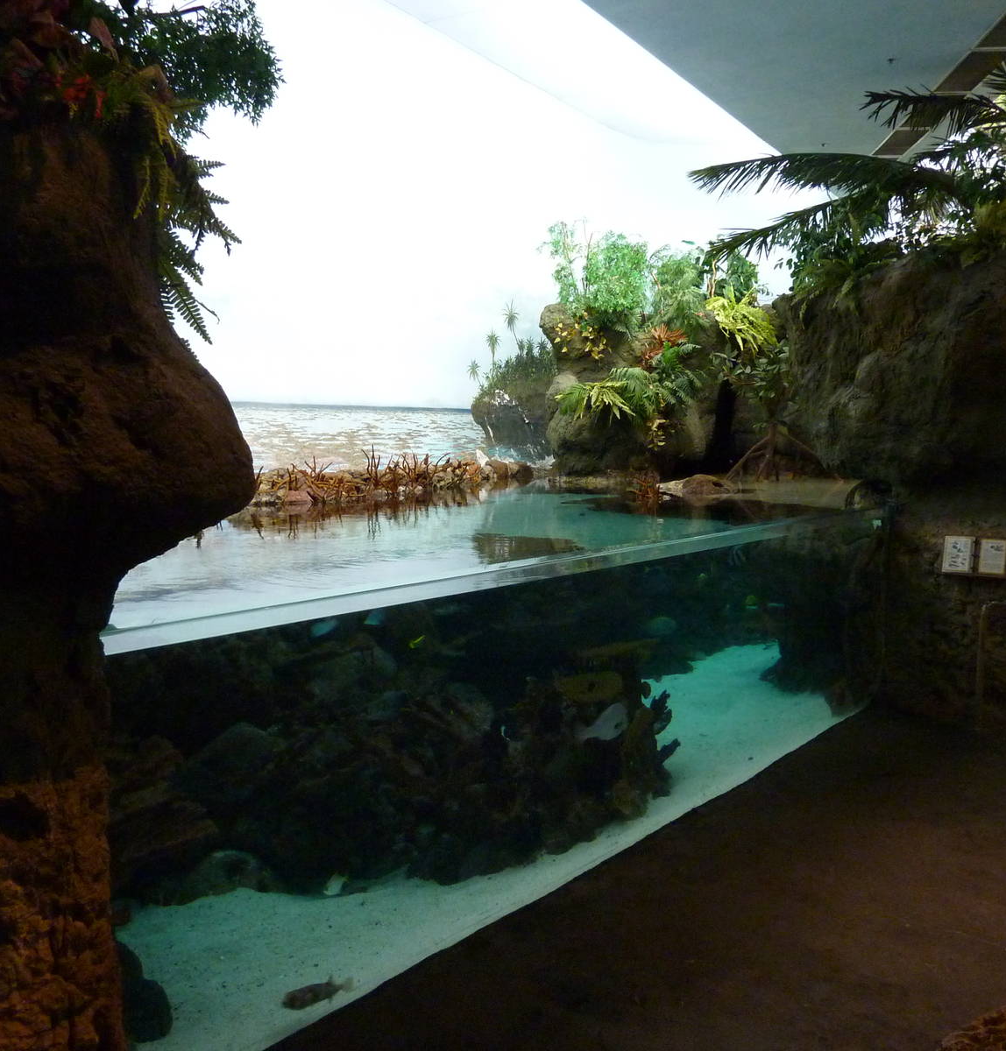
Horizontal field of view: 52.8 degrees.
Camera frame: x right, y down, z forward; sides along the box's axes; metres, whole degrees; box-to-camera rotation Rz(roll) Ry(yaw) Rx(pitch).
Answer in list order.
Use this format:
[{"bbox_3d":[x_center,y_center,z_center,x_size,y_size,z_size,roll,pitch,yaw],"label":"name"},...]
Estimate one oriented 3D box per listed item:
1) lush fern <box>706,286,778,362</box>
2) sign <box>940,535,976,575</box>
[{"bbox_3d":[2.911,-2.455,12.400,0.880,0.900,0.800,1,4,14],"label":"lush fern"},{"bbox_3d":[3.353,0.216,7.450,0.225,0.285,0.030,3,-7,27],"label":"sign"}]

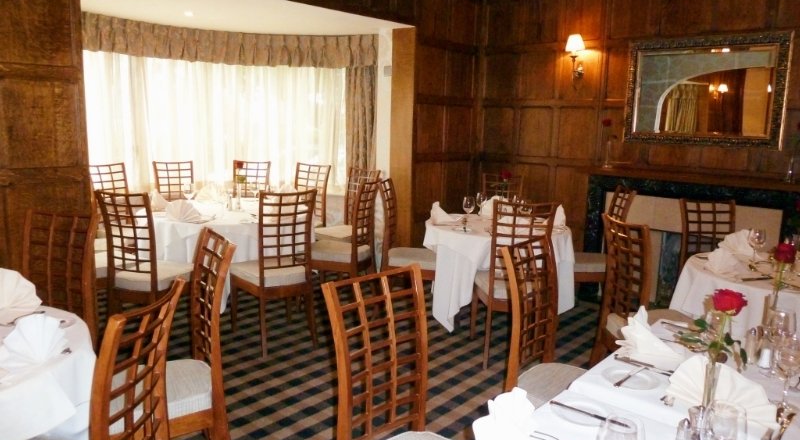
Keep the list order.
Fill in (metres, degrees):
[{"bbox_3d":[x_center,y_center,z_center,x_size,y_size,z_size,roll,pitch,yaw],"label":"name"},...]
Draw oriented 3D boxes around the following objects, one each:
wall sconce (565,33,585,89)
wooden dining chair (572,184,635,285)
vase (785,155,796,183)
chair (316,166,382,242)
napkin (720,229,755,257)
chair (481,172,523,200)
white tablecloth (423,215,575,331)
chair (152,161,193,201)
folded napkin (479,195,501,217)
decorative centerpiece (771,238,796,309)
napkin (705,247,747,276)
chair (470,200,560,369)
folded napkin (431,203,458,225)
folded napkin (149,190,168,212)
[{"bbox_3d":[1.455,-1.314,4.790,0.160,0.420,0.200,10,13,41],"label":"wall sconce"},{"bbox_3d":[1.381,0.255,4.252,0.540,1.010,0.440,2,10,0],"label":"wooden dining chair"},{"bbox_3d":[2.551,-0.338,3.761,0.075,0.190,0.075,10,13,41],"label":"vase"},{"bbox_3d":[-0.484,0.063,5.031,0.540,1.010,0.440,-8,14,-44],"label":"chair"},{"bbox_3d":[1.867,0.136,3.252,0.220,0.130,0.140,3,10,8],"label":"napkin"},{"bbox_3d":[0.847,0.159,4.716,0.420,1.020,0.540,2,10,3],"label":"chair"},{"bbox_3d":[0.681,0.354,4.106,0.970,0.660,0.970,2,10,2],"label":"white tablecloth"},{"bbox_3d":[-2.021,-0.008,5.313,0.420,1.020,0.540,-4,11,-29],"label":"chair"},{"bbox_3d":[0.707,-0.086,4.312,0.220,0.130,0.140,2,10,4],"label":"folded napkin"},{"bbox_3d":[1.134,0.250,1.728,0.085,0.375,0.085,10,13,41],"label":"decorative centerpiece"},{"bbox_3d":[1.625,0.192,2.895,0.140,0.130,0.220,1,10,-6],"label":"napkin"},{"bbox_3d":[0.713,0.351,3.589,0.420,1.020,0.540,2,10,2],"label":"chair"},{"bbox_3d":[0.315,-0.057,4.086,0.140,0.130,0.220,1,10,-2],"label":"folded napkin"},{"bbox_3d":[-1.767,-0.147,4.355,0.190,0.145,0.240,-3,11,-22],"label":"folded napkin"}]

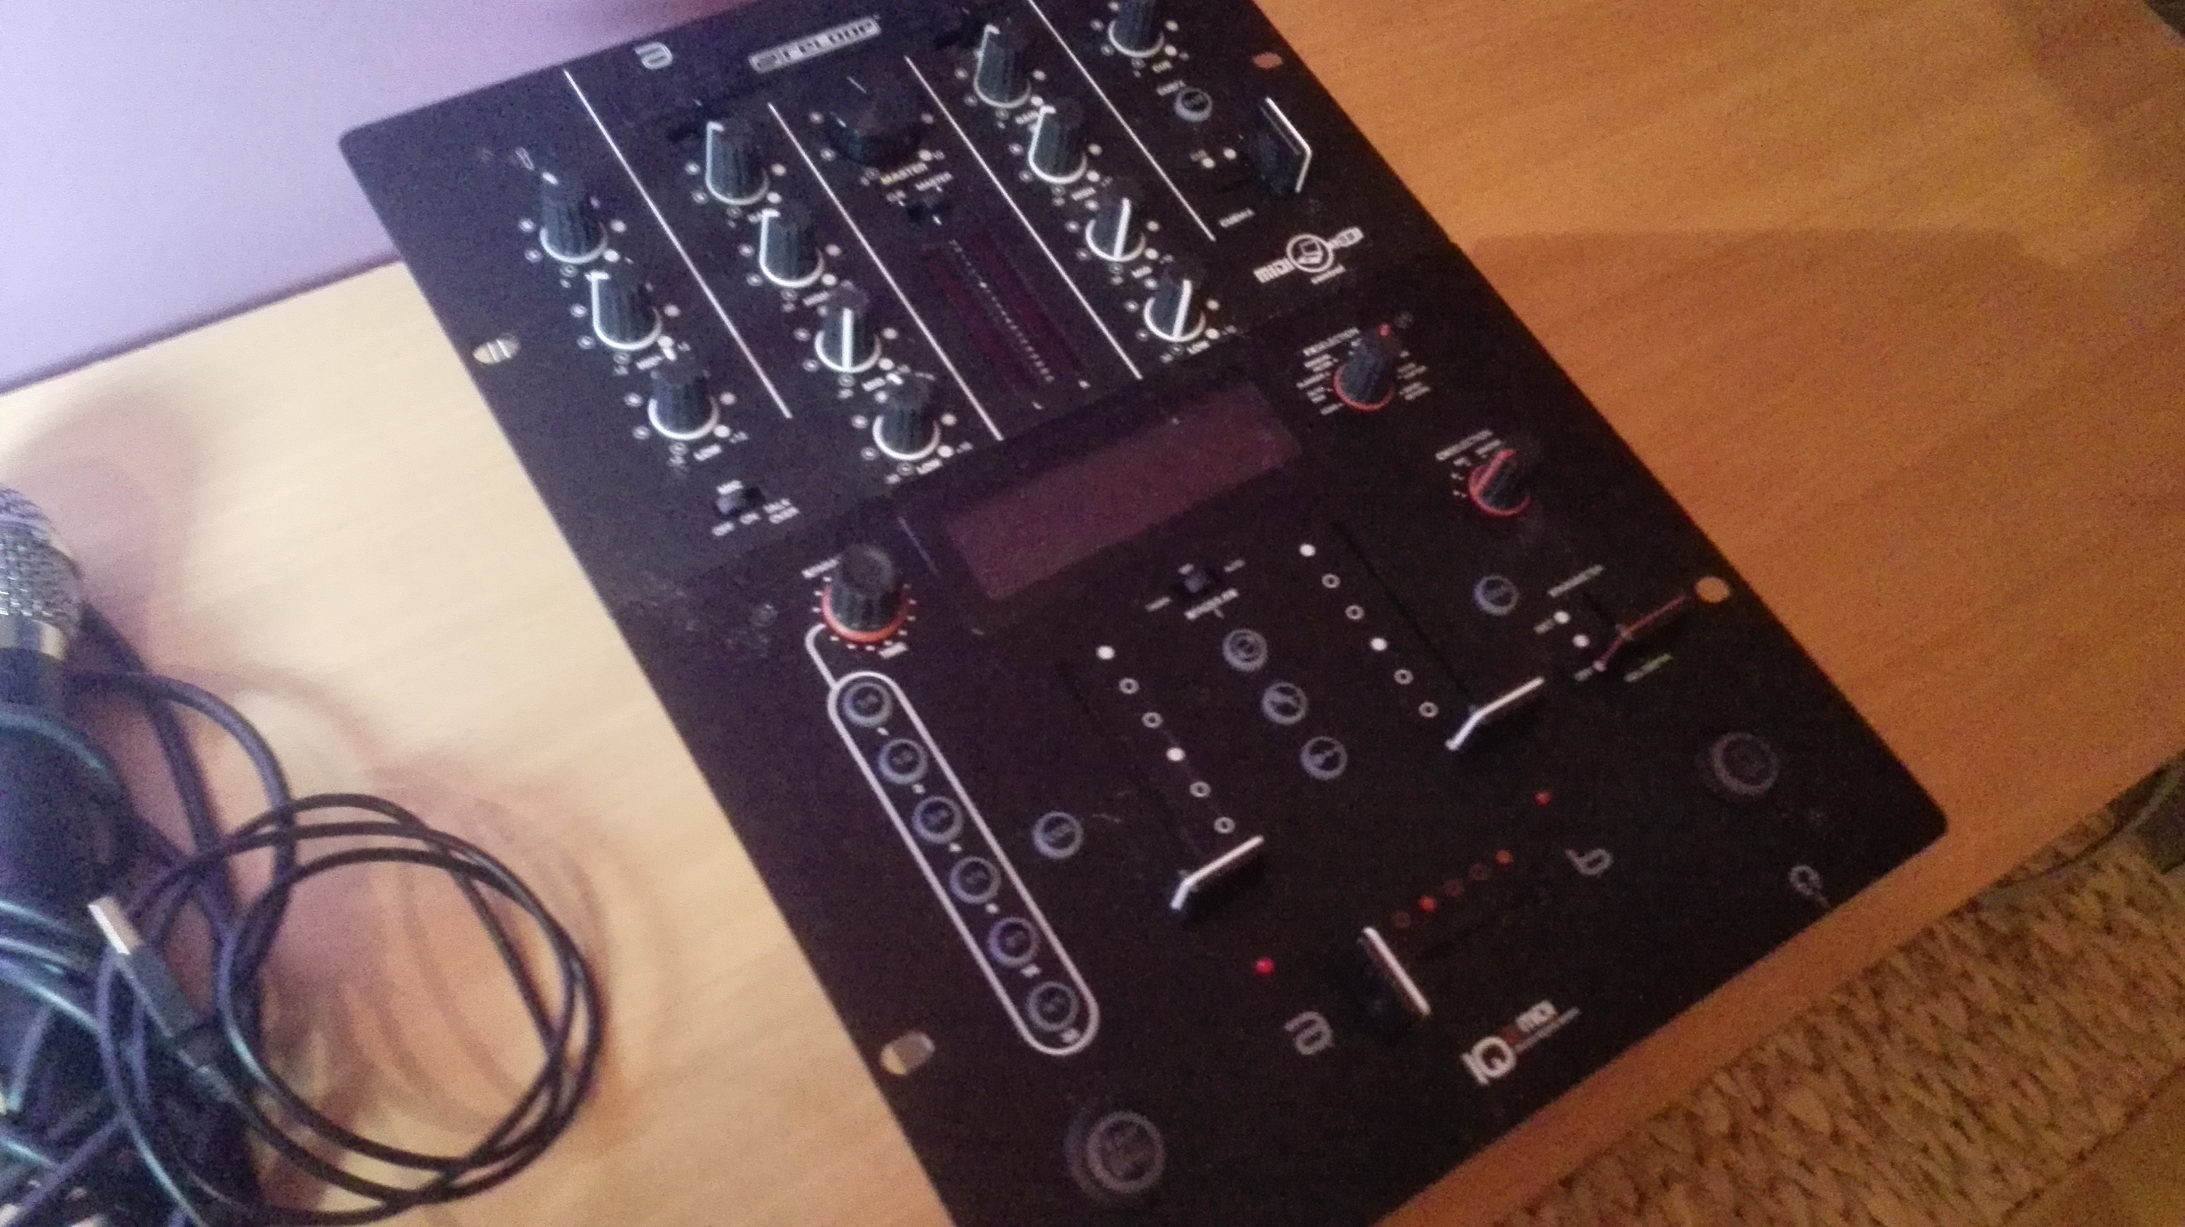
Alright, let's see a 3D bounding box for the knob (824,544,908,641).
[{"bbox_3d":[-0.052,-0.006,0.374,0.019,0.017,0.019,4,62,-7],"label":"knob"}]

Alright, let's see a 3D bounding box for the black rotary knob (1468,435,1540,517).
[{"bbox_3d":[0.109,-0.037,0.418,0.017,0.019,0.017,3,63,-7],"label":"black rotary knob"}]

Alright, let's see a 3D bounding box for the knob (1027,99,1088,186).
[{"bbox_3d":[-0.009,-0.131,0.449,0.017,0.017,0.017,4,62,-7],"label":"knob"}]

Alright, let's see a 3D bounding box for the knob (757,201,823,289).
[{"bbox_3d":[-0.078,-0.097,0.419,0.017,0.017,0.017,4,62,-7],"label":"knob"}]

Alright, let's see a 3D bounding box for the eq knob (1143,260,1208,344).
[{"bbox_3d":[0.023,-0.084,0.430,0.017,0.019,0.017,2,63,-7],"label":"eq knob"}]

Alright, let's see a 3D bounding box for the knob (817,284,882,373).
[{"bbox_3d":[-0.062,-0.073,0.412,0.017,0.019,0.017,1,63,-8],"label":"knob"}]

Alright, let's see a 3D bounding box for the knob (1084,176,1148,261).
[{"bbox_3d":[0.008,-0.108,0.439,0.017,0.019,0.017,1,63,-8],"label":"knob"}]

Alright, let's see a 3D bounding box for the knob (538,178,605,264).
[{"bbox_3d":[-0.133,-0.102,0.413,0.017,0.017,0.017,4,62,-7],"label":"knob"}]

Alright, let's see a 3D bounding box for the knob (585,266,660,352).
[{"bbox_3d":[-0.118,-0.078,0.406,0.017,0.019,0.017,-16,67,-16],"label":"knob"}]

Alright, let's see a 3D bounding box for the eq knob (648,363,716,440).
[{"bbox_3d":[-0.101,-0.055,0.397,0.017,0.019,0.017,3,63,-7],"label":"eq knob"}]

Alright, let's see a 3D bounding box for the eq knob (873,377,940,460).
[{"bbox_3d":[-0.045,-0.049,0.399,0.017,0.017,0.017,4,62,-7],"label":"eq knob"}]

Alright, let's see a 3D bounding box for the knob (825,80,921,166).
[{"bbox_3d":[-0.060,-0.137,0.447,0.025,0.011,0.025,4,62,-7],"label":"knob"}]

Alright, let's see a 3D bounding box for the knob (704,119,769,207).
[{"bbox_3d":[-0.095,-0.121,0.430,0.017,0.017,0.017,4,62,-7],"label":"knob"}]

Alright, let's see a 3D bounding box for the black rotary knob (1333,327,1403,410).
[{"bbox_3d":[0.075,-0.066,0.428,0.017,0.019,0.017,-8,65,-12],"label":"black rotary knob"}]

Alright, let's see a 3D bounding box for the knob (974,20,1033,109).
[{"bbox_3d":[-0.025,-0.156,0.459,0.017,0.017,0.017,4,62,-7],"label":"knob"}]

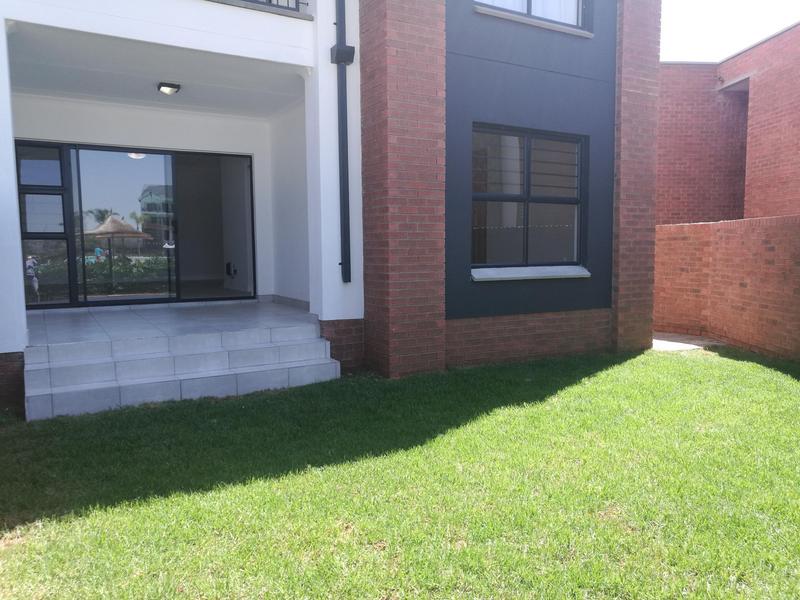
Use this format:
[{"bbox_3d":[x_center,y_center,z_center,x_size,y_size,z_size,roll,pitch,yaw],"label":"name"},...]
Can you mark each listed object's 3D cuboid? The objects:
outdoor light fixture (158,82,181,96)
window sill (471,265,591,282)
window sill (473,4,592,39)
[{"bbox_3d":[-2.677,-2.427,7.232,0.225,0.100,0.215,-3,6,-30],"label":"outdoor light fixture"},{"bbox_3d":[1.563,-0.316,7.408,1.810,0.125,0.170,-3,6,-30],"label":"window sill"},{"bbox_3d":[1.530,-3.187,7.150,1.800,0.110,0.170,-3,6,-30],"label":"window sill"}]

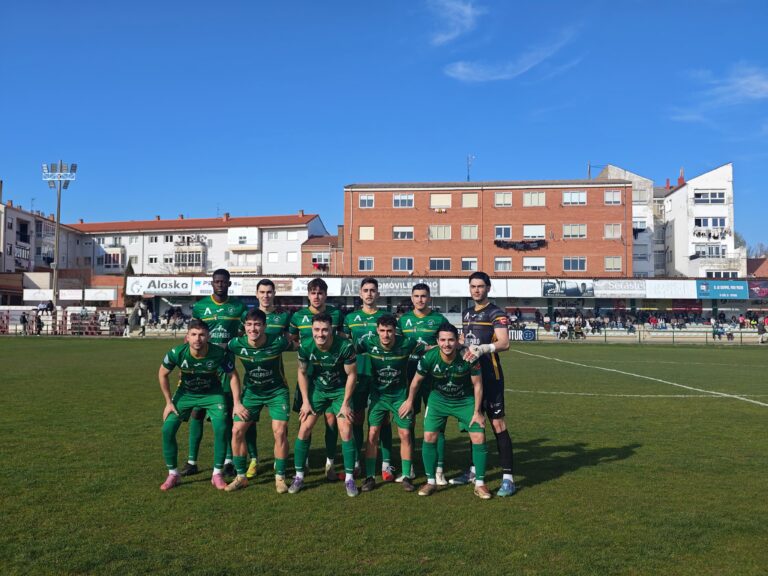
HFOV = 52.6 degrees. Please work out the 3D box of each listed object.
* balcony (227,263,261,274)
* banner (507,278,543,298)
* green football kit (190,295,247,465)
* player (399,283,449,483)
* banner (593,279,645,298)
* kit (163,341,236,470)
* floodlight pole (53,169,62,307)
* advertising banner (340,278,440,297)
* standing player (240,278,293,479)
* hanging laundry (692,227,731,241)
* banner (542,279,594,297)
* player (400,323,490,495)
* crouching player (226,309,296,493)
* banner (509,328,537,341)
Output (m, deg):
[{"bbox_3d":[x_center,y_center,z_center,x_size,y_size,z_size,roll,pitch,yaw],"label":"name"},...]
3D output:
[{"bbox_3d":[-18.504,-2.587,103.000,4.400,1.450,1.300,0,-3,14],"label":"balcony"},{"bbox_3d":[11.227,0.020,61.829,2.762,1.473,0.100,0,-2,3],"label":"banner"},{"bbox_3d":[-1.542,0.852,7.150,0.530,1.560,0.320,1,-2,-8],"label":"green football kit"},{"bbox_3d":[0.352,0.834,6.920,0.520,1.760,0.420,0,-3,9],"label":"player"},{"bbox_3d":[18.694,0.083,61.378,4.044,1.462,0.100,0,-2,3],"label":"banner"},{"bbox_3d":[-1.605,1.020,6.720,0.600,1.100,0.520,1,-3,-8],"label":"kit"},{"bbox_3d":[-26.910,-3.091,64.000,0.350,14.200,0.350,1,-3,-18],"label":"floodlight pole"},{"bbox_3d":[0.543,-0.056,62.469,7.934,1.448,0.100,0,-2,3],"label":"advertising banner"},{"bbox_3d":[-1.052,0.783,6.989,0.560,1.790,0.360,1,-2,-3],"label":"standing player"},{"bbox_3d":[33.340,-5.524,79.000,3.750,1.350,0.550,0,-3,1],"label":"hanging laundry"},{"bbox_3d":[14.642,0.032,61.622,4.076,1.444,0.100,0,-2,3],"label":"banner"},{"bbox_3d":[0.500,0.988,6.420,0.720,1.420,0.620,0,-2,3],"label":"player"},{"bbox_3d":[-1.050,0.938,6.680,0.610,1.500,0.620,1,-3,-6],"label":"crouching player"},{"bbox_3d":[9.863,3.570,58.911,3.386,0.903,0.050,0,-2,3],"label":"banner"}]

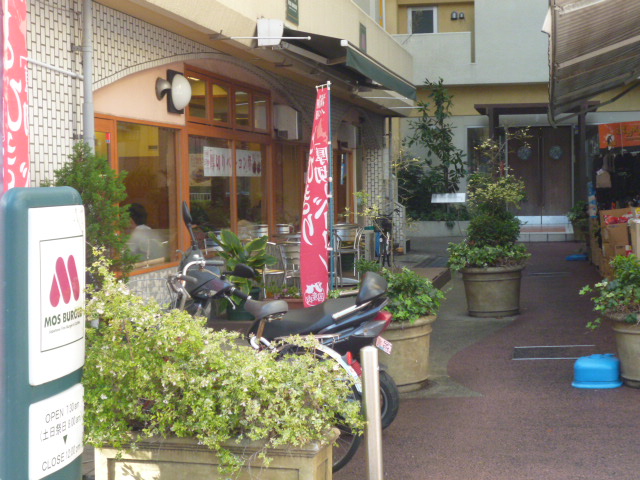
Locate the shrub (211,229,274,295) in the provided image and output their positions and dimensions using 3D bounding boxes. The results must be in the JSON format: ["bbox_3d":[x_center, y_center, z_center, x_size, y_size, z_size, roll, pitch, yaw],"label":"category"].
[{"bbox_3d":[-0.729,0.205,11.100,0.620,0.630,0.580,0,3,0],"label":"shrub"}]

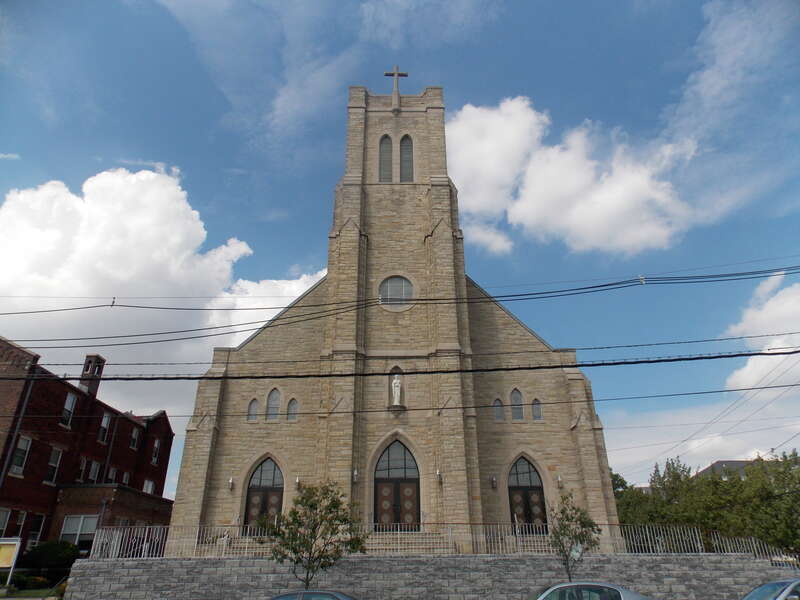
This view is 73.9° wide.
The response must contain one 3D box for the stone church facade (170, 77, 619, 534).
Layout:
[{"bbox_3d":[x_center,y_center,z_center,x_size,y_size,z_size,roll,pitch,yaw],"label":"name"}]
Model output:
[{"bbox_3d":[-0.203,-0.483,31.012,20.600,28.100,8.200,0,-26,0],"label":"stone church facade"}]

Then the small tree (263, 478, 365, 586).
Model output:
[{"bbox_3d":[-2.308,6.934,14.427,2.800,3.850,2.700,0,-26,0],"label":"small tree"}]

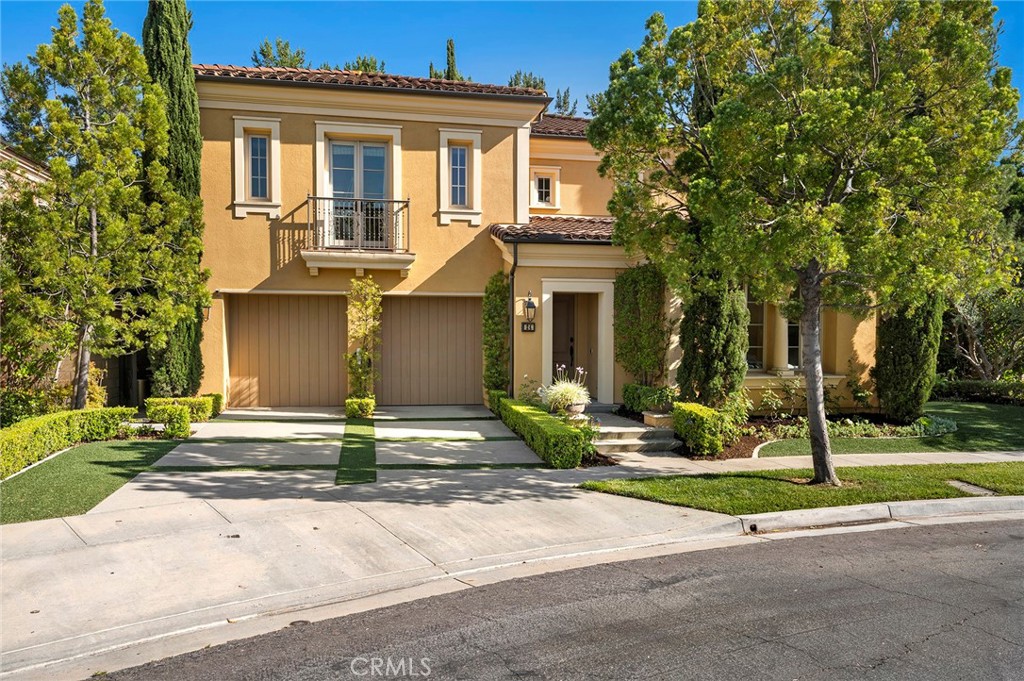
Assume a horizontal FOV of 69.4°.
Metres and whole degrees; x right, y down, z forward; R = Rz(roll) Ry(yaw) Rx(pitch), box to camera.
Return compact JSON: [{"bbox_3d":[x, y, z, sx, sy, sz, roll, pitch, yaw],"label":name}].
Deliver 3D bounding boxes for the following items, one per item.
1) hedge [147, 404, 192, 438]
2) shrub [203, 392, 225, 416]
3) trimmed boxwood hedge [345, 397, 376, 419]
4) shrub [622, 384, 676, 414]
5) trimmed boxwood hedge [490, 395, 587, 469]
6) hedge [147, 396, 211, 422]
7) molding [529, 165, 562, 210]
[{"bbox_3d":[-5.588,1.327,12.069,0.610,0.520,0.440,0,1,-11],"label":"hedge"},{"bbox_3d":[-5.940,1.262,14.343,0.410,0.420,0.800,0,1,-11],"label":"shrub"},{"bbox_3d":[-2.976,1.294,14.542,0.560,0.400,0.570,0,1,-11],"label":"trimmed boxwood hedge"},{"bbox_3d":[2.715,1.173,14.691,0.880,0.480,0.700,0,1,-11],"label":"shrub"},{"bbox_3d":[0.393,1.418,12.219,0.420,0.580,4.250,0,1,-11],"label":"trimmed boxwood hedge"},{"bbox_3d":[-6.117,1.279,13.650,1.050,0.450,0.450,0,1,-11],"label":"hedge"},{"bbox_3d":[0.867,-3.954,19.165,0.890,1.100,0.120,0,1,-11],"label":"molding"}]

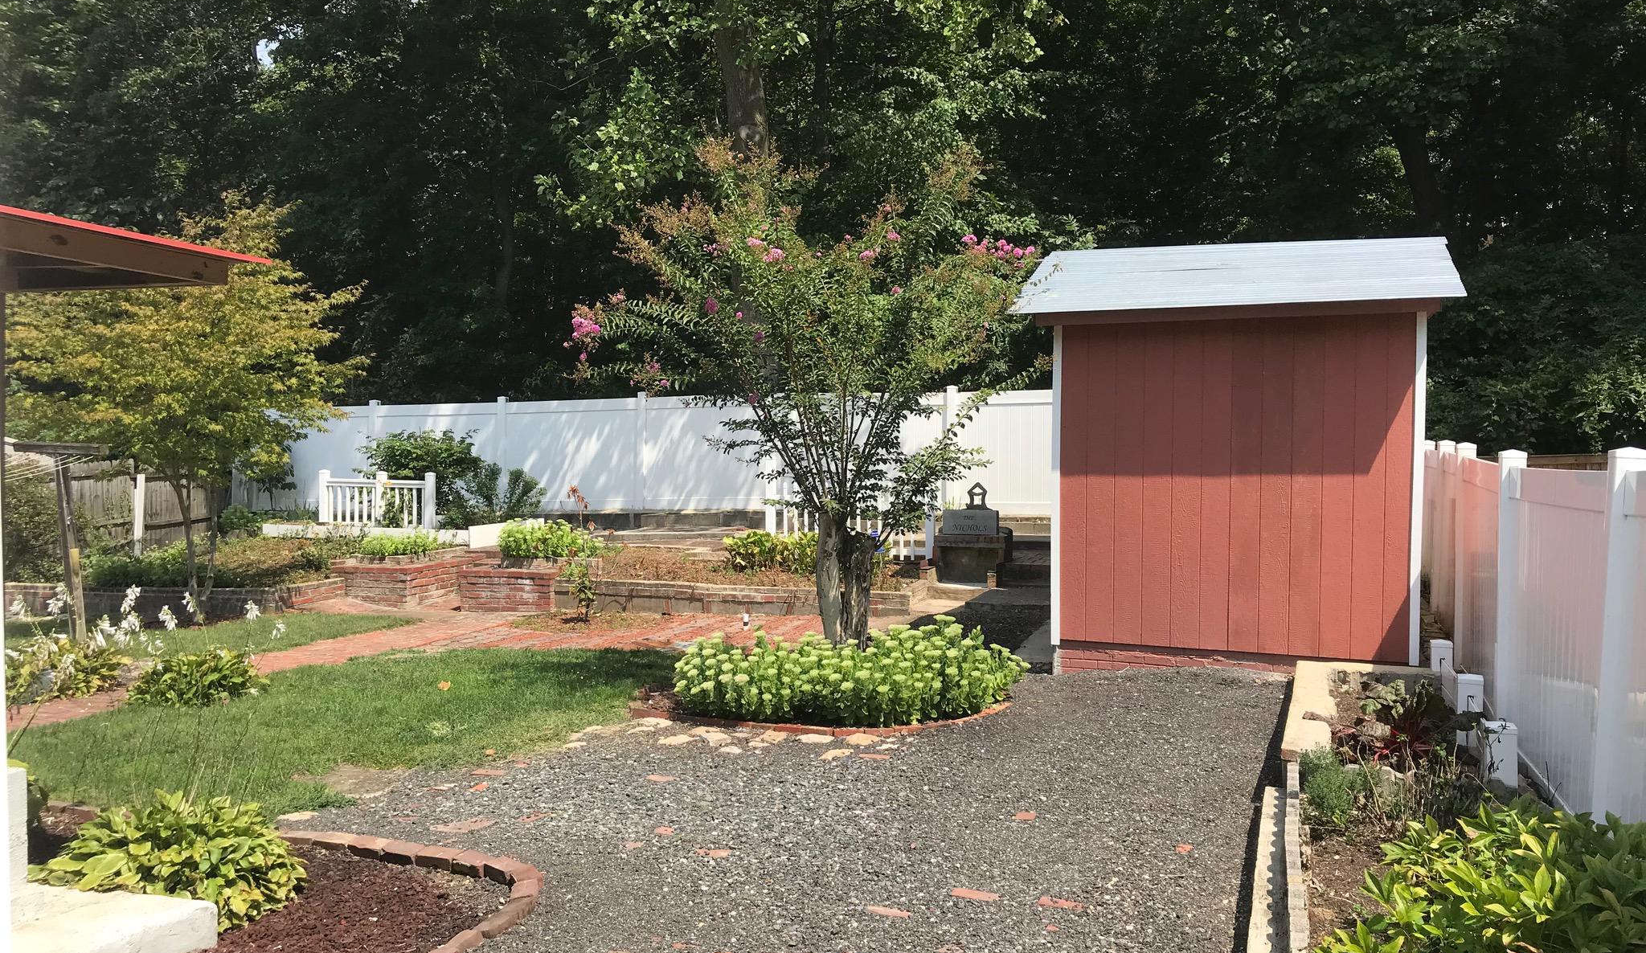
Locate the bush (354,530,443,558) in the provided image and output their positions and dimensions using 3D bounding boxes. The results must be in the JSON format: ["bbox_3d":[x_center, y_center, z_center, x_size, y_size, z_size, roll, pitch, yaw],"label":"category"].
[{"bbox_3d":[-4.820,0.714,15.100,0.950,0.380,0.850,1,2,18],"label":"bush"}]

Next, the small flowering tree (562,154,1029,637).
[{"bbox_3d":[-0.078,-0.398,9.450,3.400,3.950,3.100,0,2,0],"label":"small flowering tree"}]

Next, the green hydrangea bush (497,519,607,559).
[{"bbox_3d":[-3.054,0.715,14.950,1.120,0.480,0.850,1,2,18],"label":"green hydrangea bush"}]

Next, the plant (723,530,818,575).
[{"bbox_3d":[-0.557,0.736,14.600,1.050,0.500,0.850,0,2,0],"label":"plant"}]

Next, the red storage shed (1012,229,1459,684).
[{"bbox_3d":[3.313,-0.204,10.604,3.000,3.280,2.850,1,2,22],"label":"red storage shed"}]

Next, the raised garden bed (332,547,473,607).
[{"bbox_3d":[-4.761,1.117,15.285,1.020,0.580,1.450,1,2,18],"label":"raised garden bed"}]

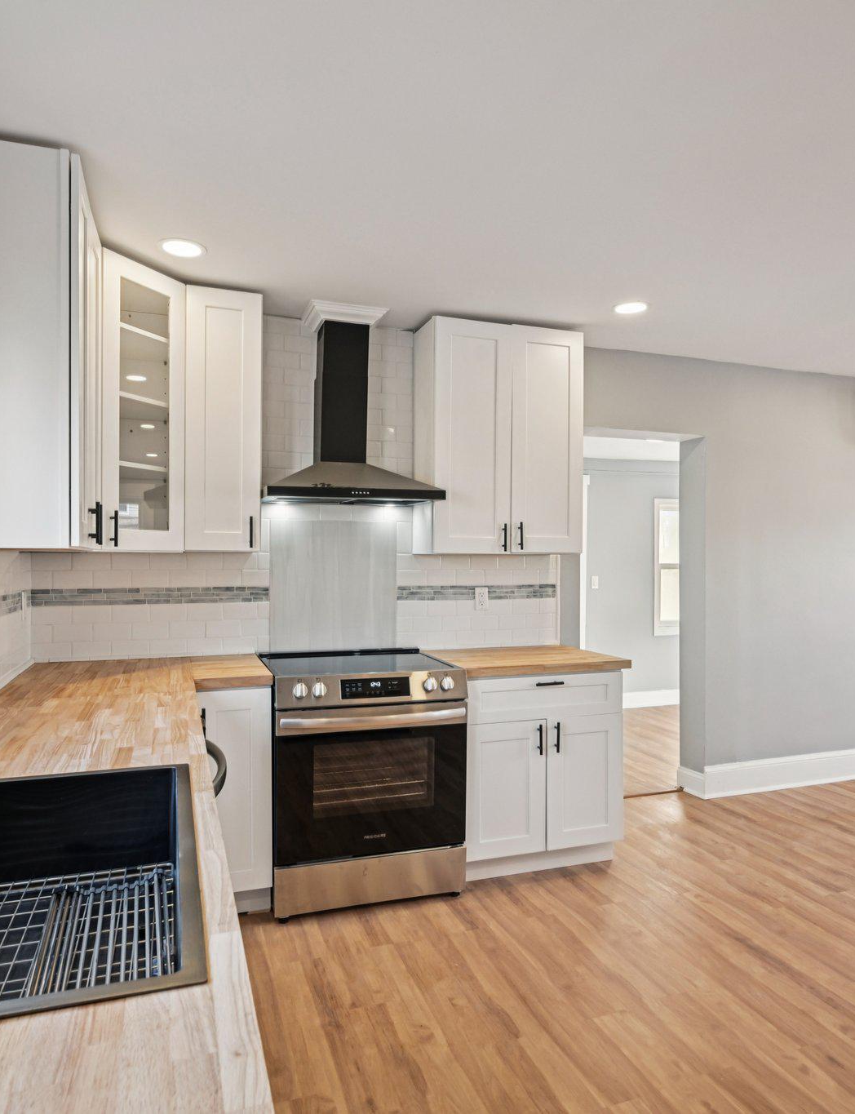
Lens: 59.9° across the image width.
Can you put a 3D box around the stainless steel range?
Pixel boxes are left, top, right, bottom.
[{"bbox_3d":[-0.299,0.910,3.190,0.767,0.915,0.680,0,0,-19],"label":"stainless steel range"}]

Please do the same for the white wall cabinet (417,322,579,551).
[{"bbox_3d":[0.345,-0.556,3.624,0.762,1.071,0.315,0,0,-19],"label":"white wall cabinet"}]

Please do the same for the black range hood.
[{"bbox_3d":[-0.355,-0.657,3.293,0.752,0.850,0.495,0,0,-19],"label":"black range hood"}]

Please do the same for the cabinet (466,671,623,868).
[{"bbox_3d":[0.406,0.898,3.460,0.746,0.800,0.649,0,0,-19],"label":"cabinet"}]

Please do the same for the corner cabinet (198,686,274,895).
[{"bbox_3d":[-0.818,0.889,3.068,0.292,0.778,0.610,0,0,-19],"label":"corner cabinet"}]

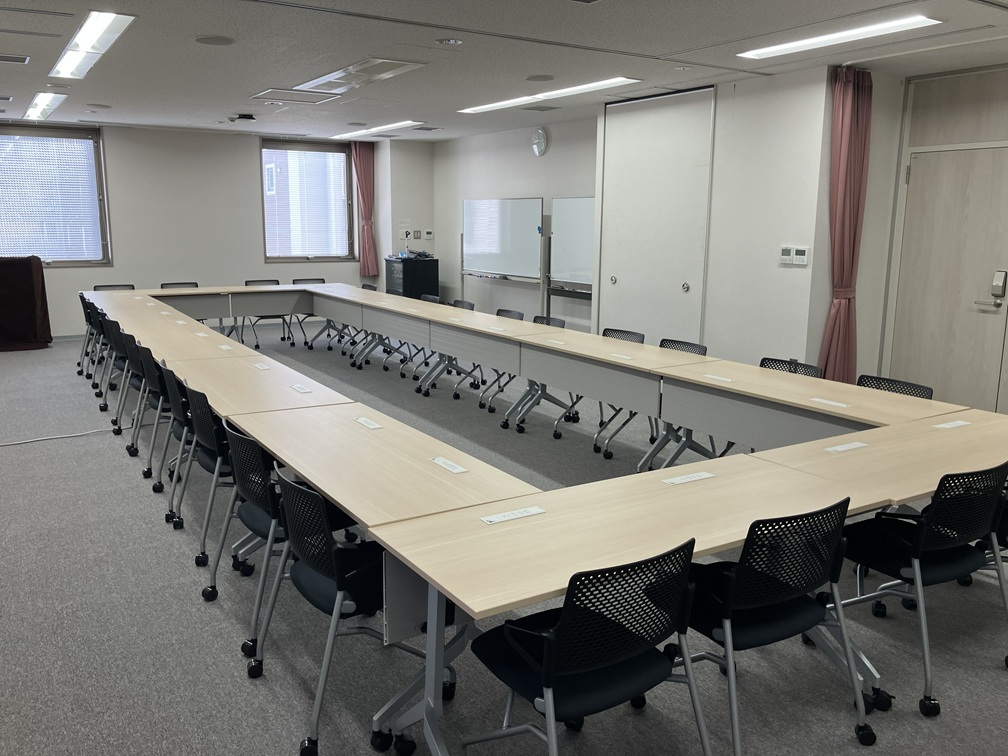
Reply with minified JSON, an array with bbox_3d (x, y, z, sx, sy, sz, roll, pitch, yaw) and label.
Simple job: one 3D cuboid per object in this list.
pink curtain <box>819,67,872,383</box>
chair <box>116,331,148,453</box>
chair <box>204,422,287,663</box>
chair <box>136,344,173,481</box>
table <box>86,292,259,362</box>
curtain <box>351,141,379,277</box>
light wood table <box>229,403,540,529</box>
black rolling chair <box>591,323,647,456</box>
[{"bbox_3d":[2.602,-0.988,6.255,0.370,2.600,0.190,-7,13,-33],"label":"pink curtain"},{"bbox_3d":[-2.448,0.053,5.777,0.560,0.780,0.560,-7,13,-32],"label":"chair"},{"bbox_3d":[-0.860,0.567,3.236,0.560,0.780,0.560,-7,13,-32],"label":"chair"},{"bbox_3d":[-2.092,0.164,5.232,0.560,0.780,0.560,-7,13,-32],"label":"chair"},{"bbox_3d":[-2.995,-0.158,6.942,0.600,0.720,4.730,-6,13,-32],"label":"table"},{"bbox_3d":[-2.041,-2.471,12.027,0.370,1.930,0.140,-6,13,-31],"label":"curtain"},{"bbox_3d":[-0.531,0.619,3.140,0.600,0.720,1.500,-7,13,-32],"label":"light wood table"},{"bbox_3d":[0.729,0.075,5.830,0.565,0.775,0.570,-6,13,-32],"label":"black rolling chair"}]

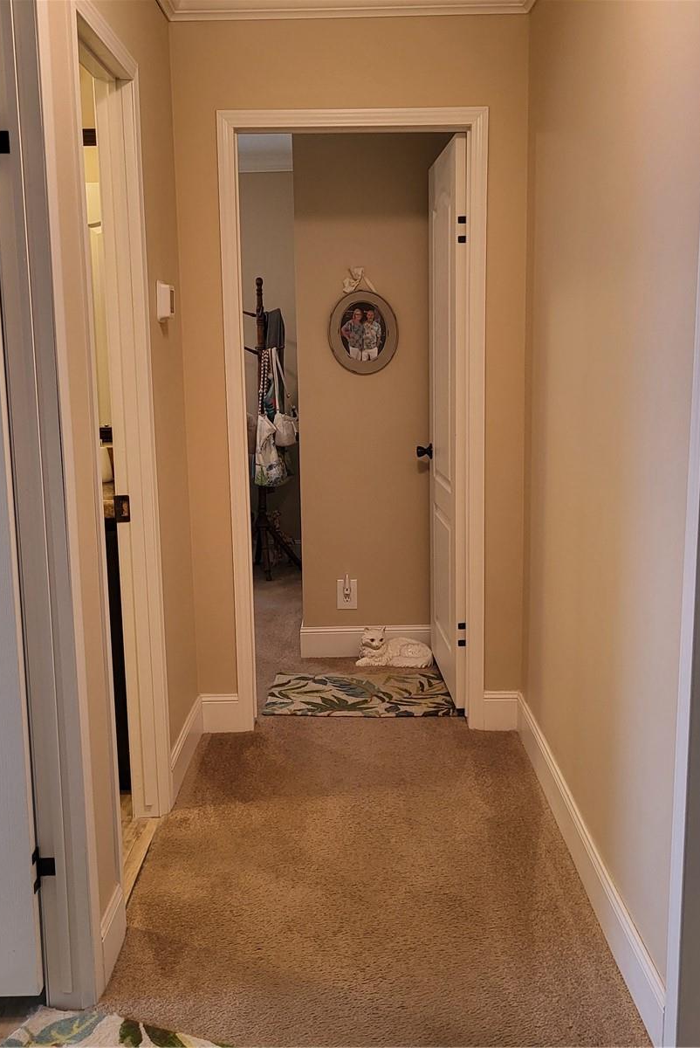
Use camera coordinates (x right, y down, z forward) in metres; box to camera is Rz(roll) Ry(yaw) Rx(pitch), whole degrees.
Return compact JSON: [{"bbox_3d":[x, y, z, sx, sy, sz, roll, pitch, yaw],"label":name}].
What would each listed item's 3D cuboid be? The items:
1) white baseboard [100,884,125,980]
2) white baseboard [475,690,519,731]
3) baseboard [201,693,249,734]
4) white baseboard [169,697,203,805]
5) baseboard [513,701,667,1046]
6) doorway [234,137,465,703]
[{"bbox_3d":[-0.531,0.916,2.356,0.016,0.135,0.199,-1,10,0],"label":"white baseboard"},{"bbox_3d":[0.533,0.659,3.725,0.146,0.135,0.016,-1,10,0],"label":"white baseboard"},{"bbox_3d":[-0.458,0.673,3.728,0.160,0.135,0.016,-1,10,0],"label":"baseboard"},{"bbox_3d":[-0.530,0.724,3.449,0.016,0.135,0.583,-1,10,0],"label":"white baseboard"},{"bbox_3d":[0.598,0.807,2.873,0.016,0.135,1.744,-1,10,0],"label":"baseboard"},{"bbox_3d":[0.026,-0.280,3.615,0.753,2.036,0.120,-1,10,0],"label":"doorway"}]

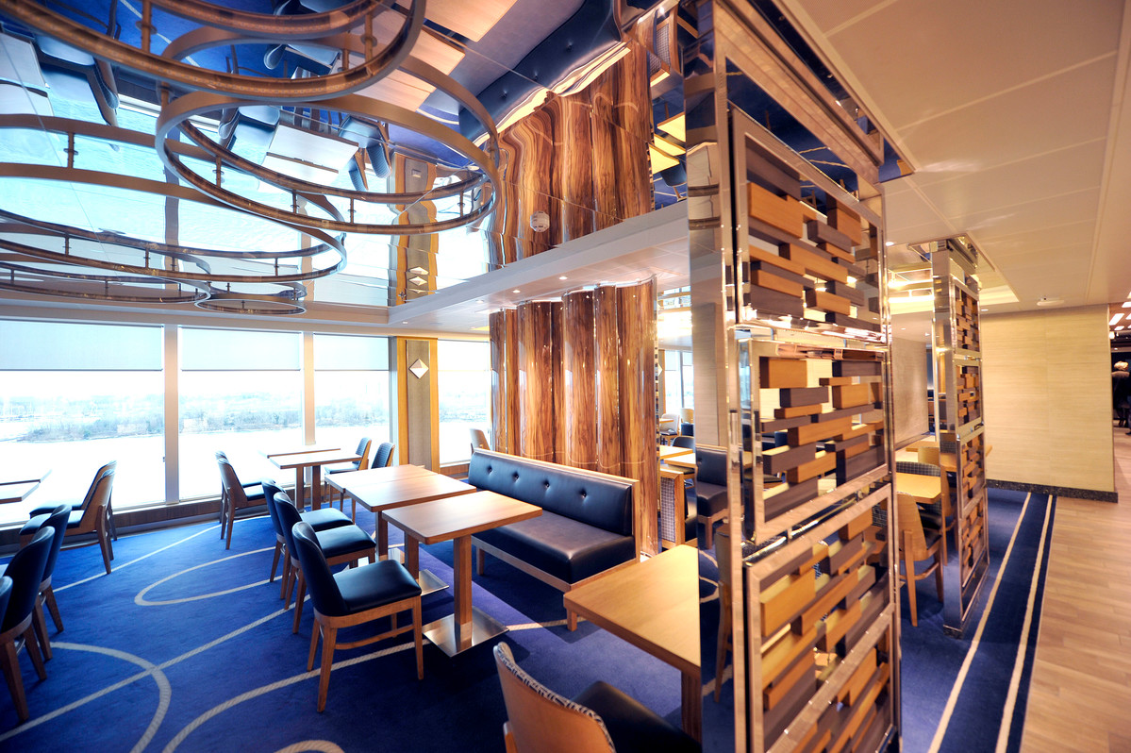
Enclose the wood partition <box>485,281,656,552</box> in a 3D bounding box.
[{"bbox_3d":[-0.039,0.387,4.273,0.300,2.300,2.350,-1,-1,-41],"label":"wood partition"}]

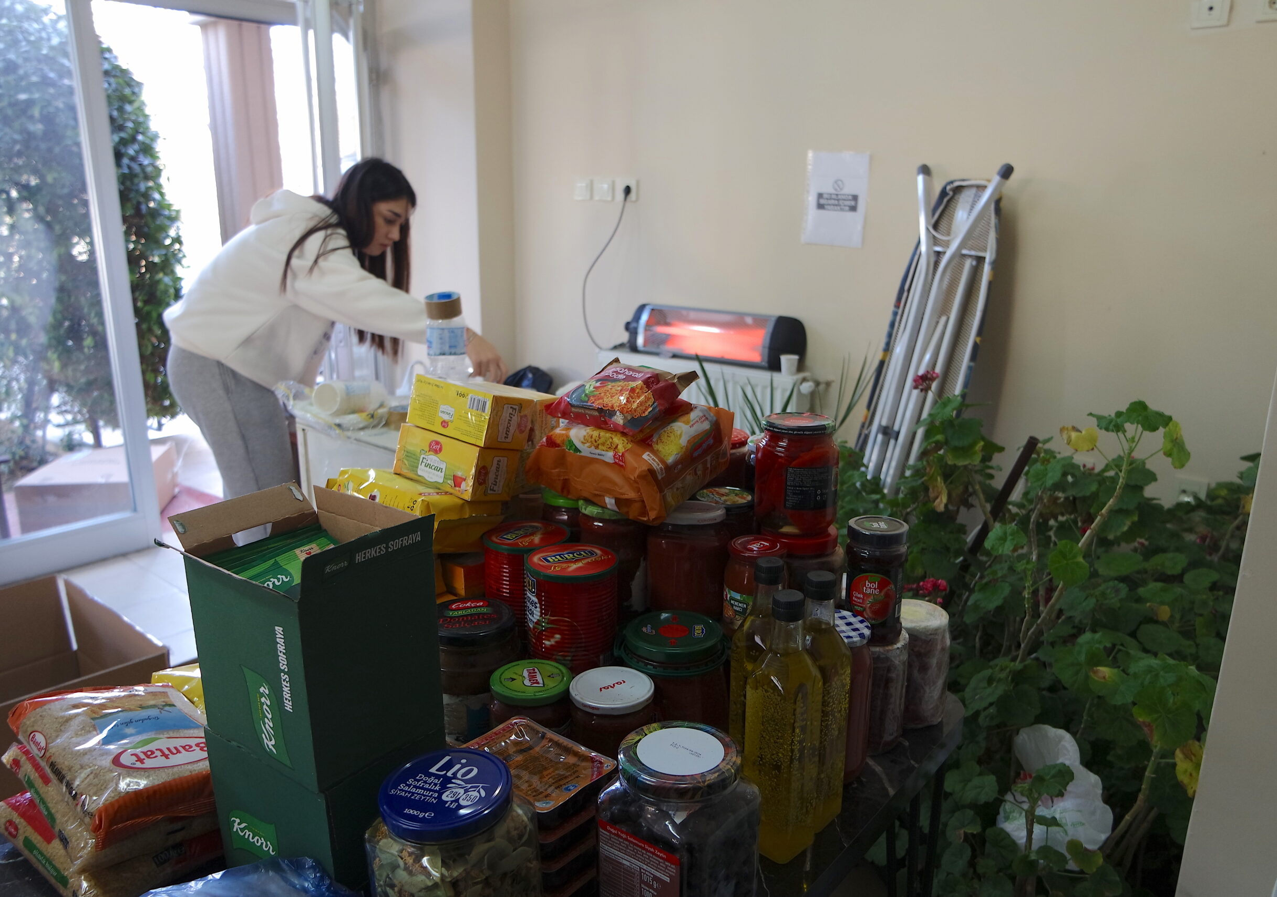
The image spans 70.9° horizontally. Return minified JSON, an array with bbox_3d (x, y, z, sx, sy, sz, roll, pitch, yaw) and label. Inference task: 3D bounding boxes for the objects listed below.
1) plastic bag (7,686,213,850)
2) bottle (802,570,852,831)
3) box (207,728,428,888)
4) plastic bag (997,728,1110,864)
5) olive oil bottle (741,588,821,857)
[{"bbox_3d":[-0.483,0.287,0.841,0.190,0.050,0.130,14,19,42],"label":"plastic bag"},{"bbox_3d":[0.180,0.256,0.916,0.058,0.268,0.058,-13,20,-43],"label":"bottle"},{"bbox_3d":[-0.314,0.332,0.911,0.185,0.112,0.137,11,17,34],"label":"box"},{"bbox_3d":[0.799,0.658,1.720,0.205,0.220,0.180,1,14,0],"label":"plastic bag"},{"bbox_3d":[0.140,0.265,0.872,0.060,0.261,0.060,14,19,43],"label":"olive oil bottle"}]

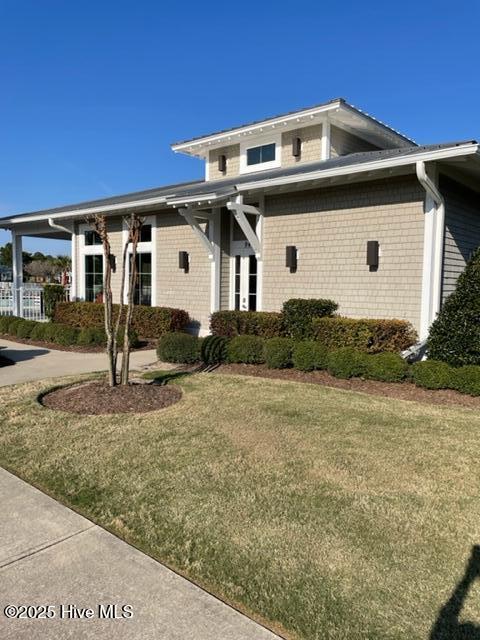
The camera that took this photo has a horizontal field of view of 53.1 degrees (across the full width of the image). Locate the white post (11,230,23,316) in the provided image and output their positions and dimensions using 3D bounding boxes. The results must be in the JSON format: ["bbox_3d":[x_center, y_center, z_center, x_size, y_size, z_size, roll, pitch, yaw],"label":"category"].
[{"bbox_3d":[-9.929,-2.033,21.360,0.330,3.751,0.330,5,6,42],"label":"white post"}]

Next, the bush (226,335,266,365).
[{"bbox_3d":[0.130,0.584,9.594,0.711,0.571,0.711,1,4,0],"label":"bush"}]

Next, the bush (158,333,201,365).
[{"bbox_3d":[-1.201,0.557,9.478,0.785,0.600,0.785,1,4,0],"label":"bush"}]

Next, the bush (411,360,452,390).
[{"bbox_3d":[3.008,0.861,7.499,0.606,0.426,0.606,5,6,42],"label":"bush"}]

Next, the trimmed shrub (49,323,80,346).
[{"bbox_3d":[-4.290,0.352,11.760,0.711,0.568,0.711,5,6,42],"label":"trimmed shrub"}]

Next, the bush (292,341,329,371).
[{"bbox_3d":[1.312,0.666,8.824,0.620,0.562,0.620,1,4,0],"label":"bush"}]

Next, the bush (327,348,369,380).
[{"bbox_3d":[1.881,0.732,8.339,0.674,0.521,0.674,1,4,0],"label":"bush"}]

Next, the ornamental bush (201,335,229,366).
[{"bbox_3d":[-0.484,0.580,9.515,0.634,0.571,0.634,1,4,0],"label":"ornamental bush"}]

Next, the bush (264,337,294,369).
[{"bbox_3d":[0.812,0.617,9.185,0.613,0.589,0.613,1,4,0],"label":"bush"}]

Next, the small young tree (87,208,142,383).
[{"bbox_3d":[-1.862,-0.293,7.118,0.820,2.544,0.650,1,4,0],"label":"small young tree"}]

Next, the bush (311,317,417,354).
[{"bbox_3d":[2.385,0.429,9.526,2.159,0.966,0.850,5,6,42],"label":"bush"}]

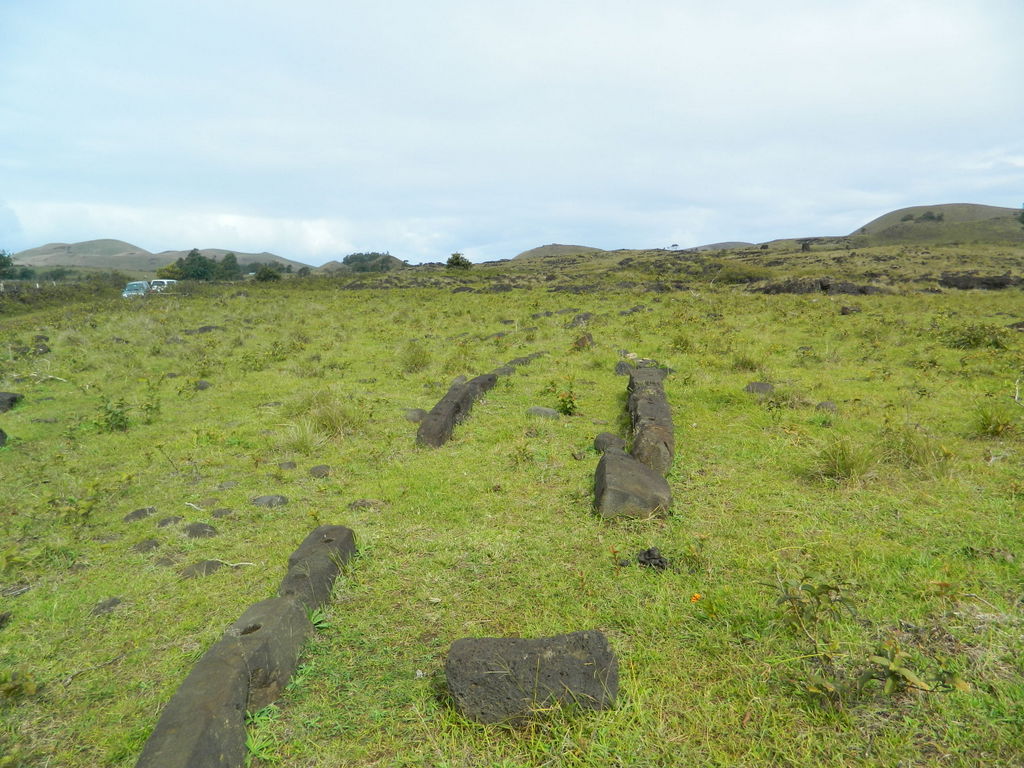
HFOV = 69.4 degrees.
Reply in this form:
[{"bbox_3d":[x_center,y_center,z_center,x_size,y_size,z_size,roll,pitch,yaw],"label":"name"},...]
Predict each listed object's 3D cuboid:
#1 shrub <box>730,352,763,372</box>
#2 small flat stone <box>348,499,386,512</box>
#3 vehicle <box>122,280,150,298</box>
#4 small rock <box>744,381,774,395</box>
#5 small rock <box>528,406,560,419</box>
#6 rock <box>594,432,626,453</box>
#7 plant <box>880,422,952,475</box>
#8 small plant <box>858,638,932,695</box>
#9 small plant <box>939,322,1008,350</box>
[{"bbox_3d":[3.352,-0.309,10.571,0.418,0.245,0.355,3,10,18],"label":"shrub"},{"bbox_3d":[-0.947,0.795,4.844,0.239,0.060,0.167,-2,9,-11],"label":"small flat stone"},{"bbox_3d":[-31.947,-7.880,63.000,1.700,1.680,4.200,-3,9,-19],"label":"vehicle"},{"bbox_3d":[2.964,0.041,8.857,0.330,0.129,0.248,3,10,19],"label":"small rock"},{"bbox_3d":[0.334,0.293,7.608,0.324,0.098,0.210,0,9,3],"label":"small rock"},{"bbox_3d":[0.804,0.540,6.036,0.240,0.210,0.230,0,9,0],"label":"rock"},{"bbox_3d":[3.091,0.487,5.657,0.480,0.306,0.400,5,11,29],"label":"plant"},{"bbox_3d":[1.364,1.005,2.630,0.260,0.150,0.230,5,10,27],"label":"small plant"},{"bbox_3d":[8.077,-0.840,12.956,1.000,0.408,0.741,6,11,32],"label":"small plant"}]

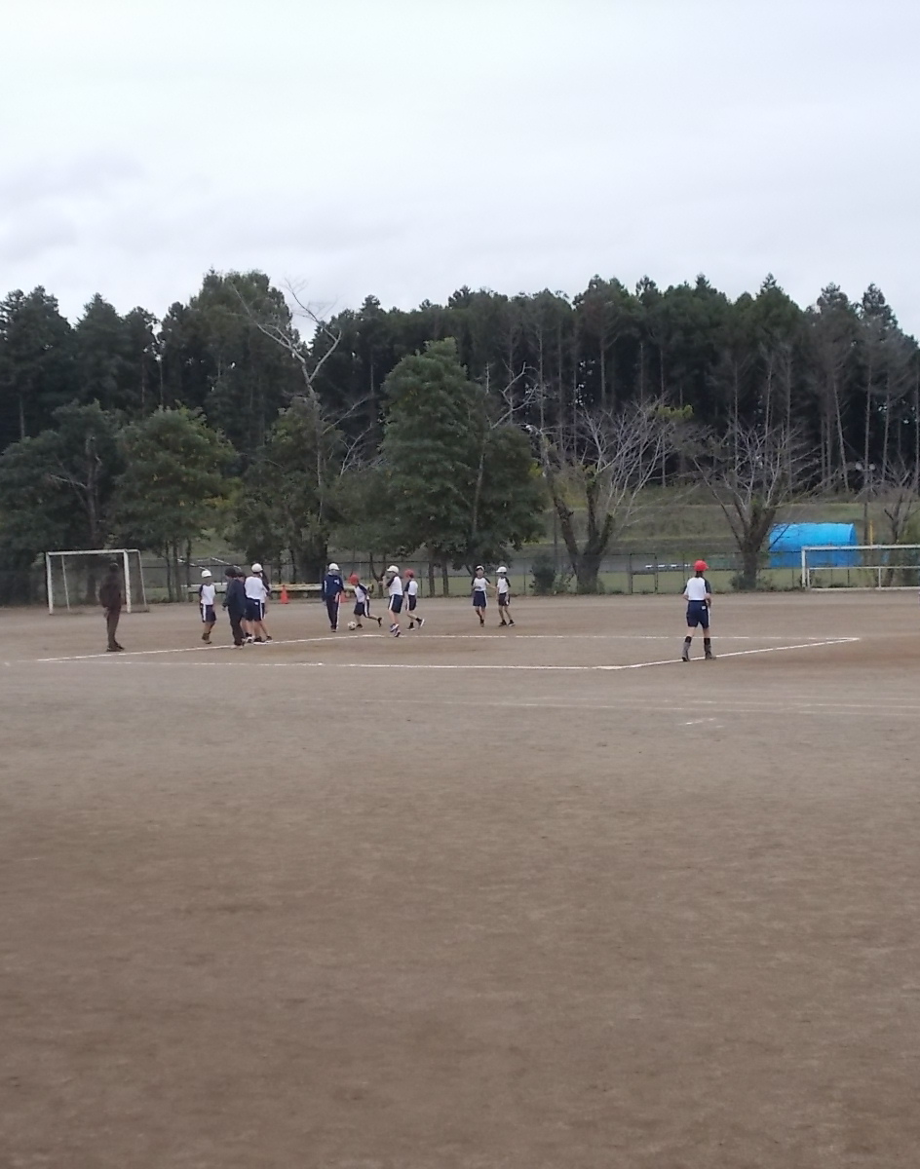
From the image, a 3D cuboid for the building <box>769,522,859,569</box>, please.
[{"bbox_3d":[21.563,-2.371,137.000,5.590,2.830,3.500,-1,0,12],"label":"building"}]

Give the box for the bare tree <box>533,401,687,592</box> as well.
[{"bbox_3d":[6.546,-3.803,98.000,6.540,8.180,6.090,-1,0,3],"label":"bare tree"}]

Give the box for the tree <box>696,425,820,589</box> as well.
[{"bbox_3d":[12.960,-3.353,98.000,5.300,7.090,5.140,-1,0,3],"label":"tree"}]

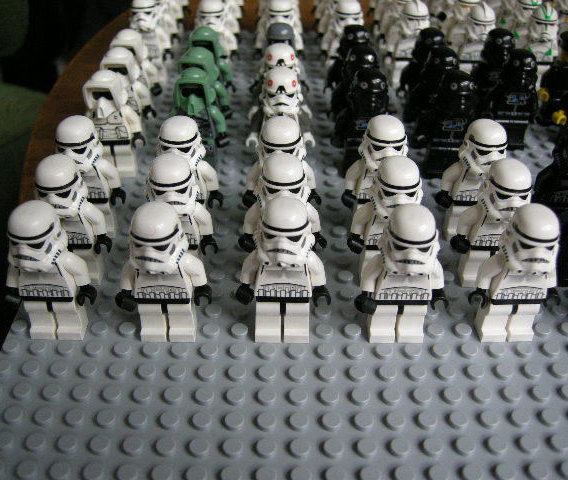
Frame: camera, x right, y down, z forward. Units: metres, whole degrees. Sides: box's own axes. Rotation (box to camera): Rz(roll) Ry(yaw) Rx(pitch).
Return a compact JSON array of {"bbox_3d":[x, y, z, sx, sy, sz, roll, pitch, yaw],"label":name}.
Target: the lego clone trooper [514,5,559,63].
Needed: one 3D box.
[{"bbox_3d":[0.121,-0.091,0.321,0.025,0.044,0.015,0,36,-1],"label":"lego clone trooper"}]

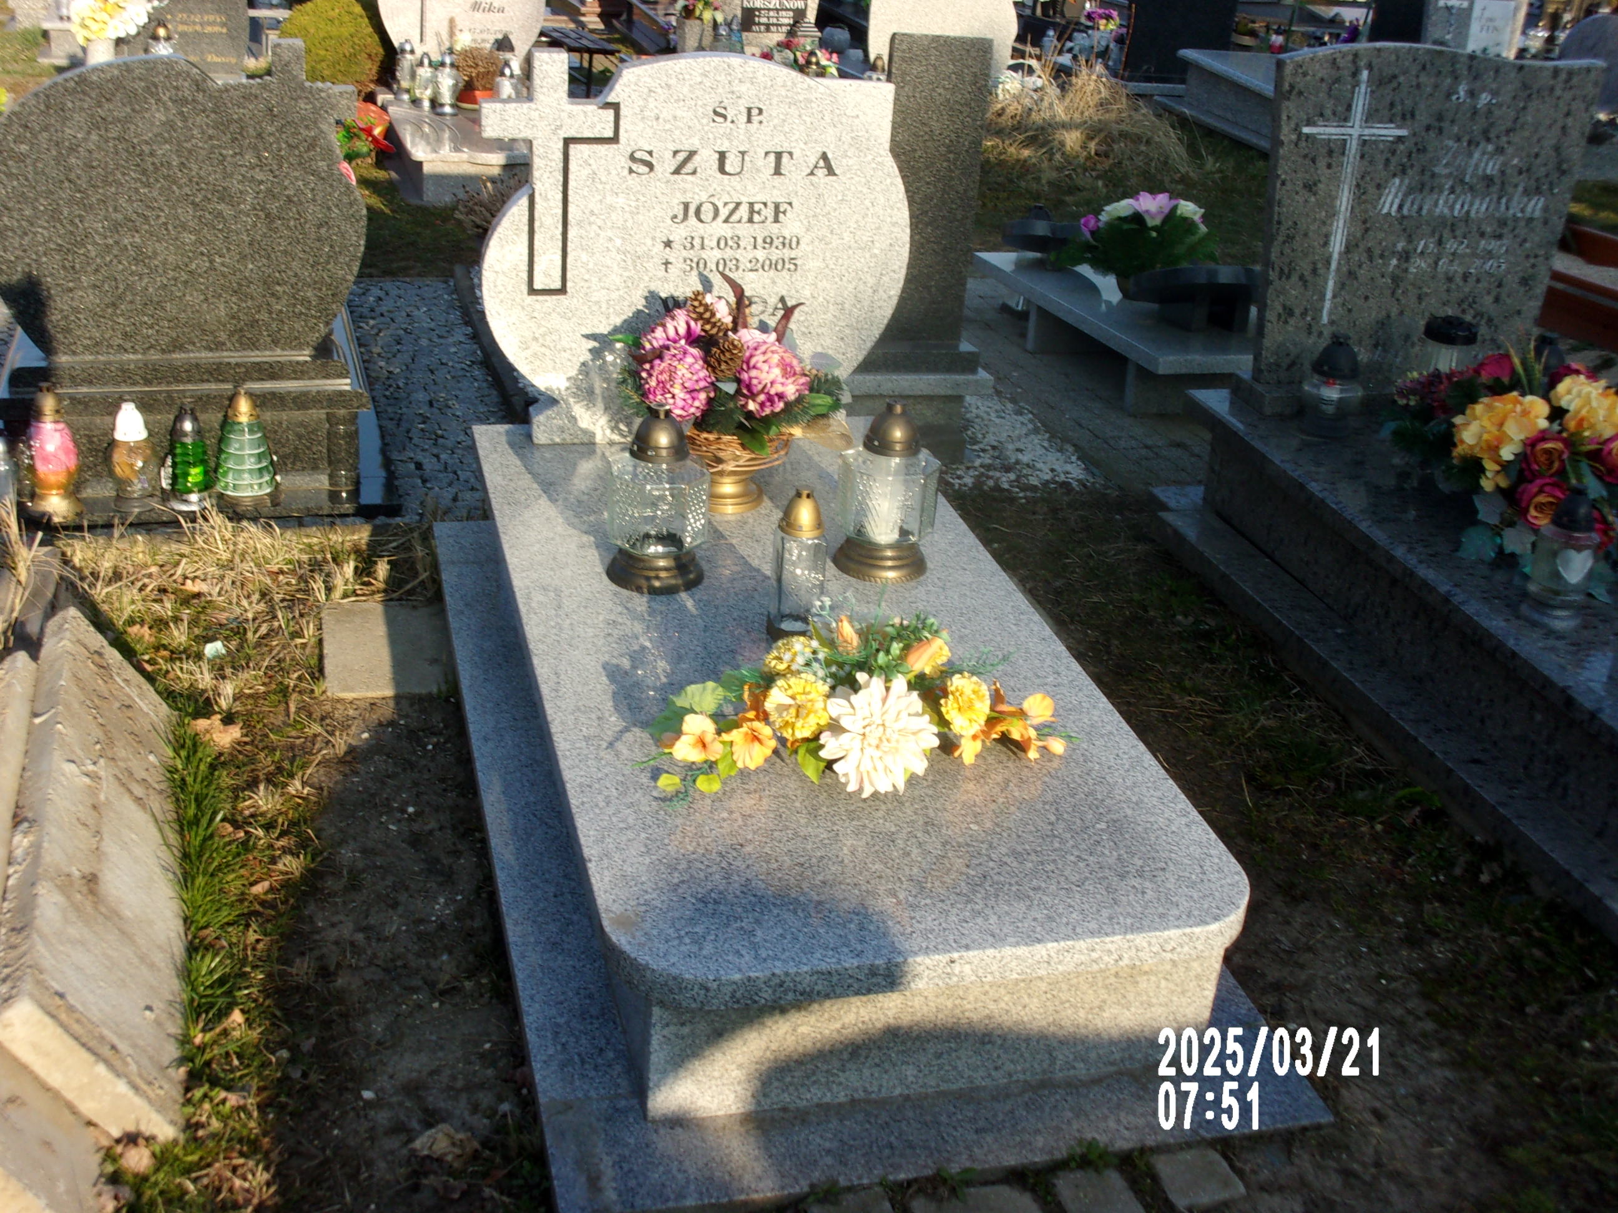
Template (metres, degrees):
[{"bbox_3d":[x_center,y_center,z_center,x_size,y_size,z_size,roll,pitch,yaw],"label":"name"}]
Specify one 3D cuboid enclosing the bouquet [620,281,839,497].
[{"bbox_3d":[-0.142,-0.363,3.397,0.364,0.389,0.293,-3,25,-14],"label":"bouquet"}]

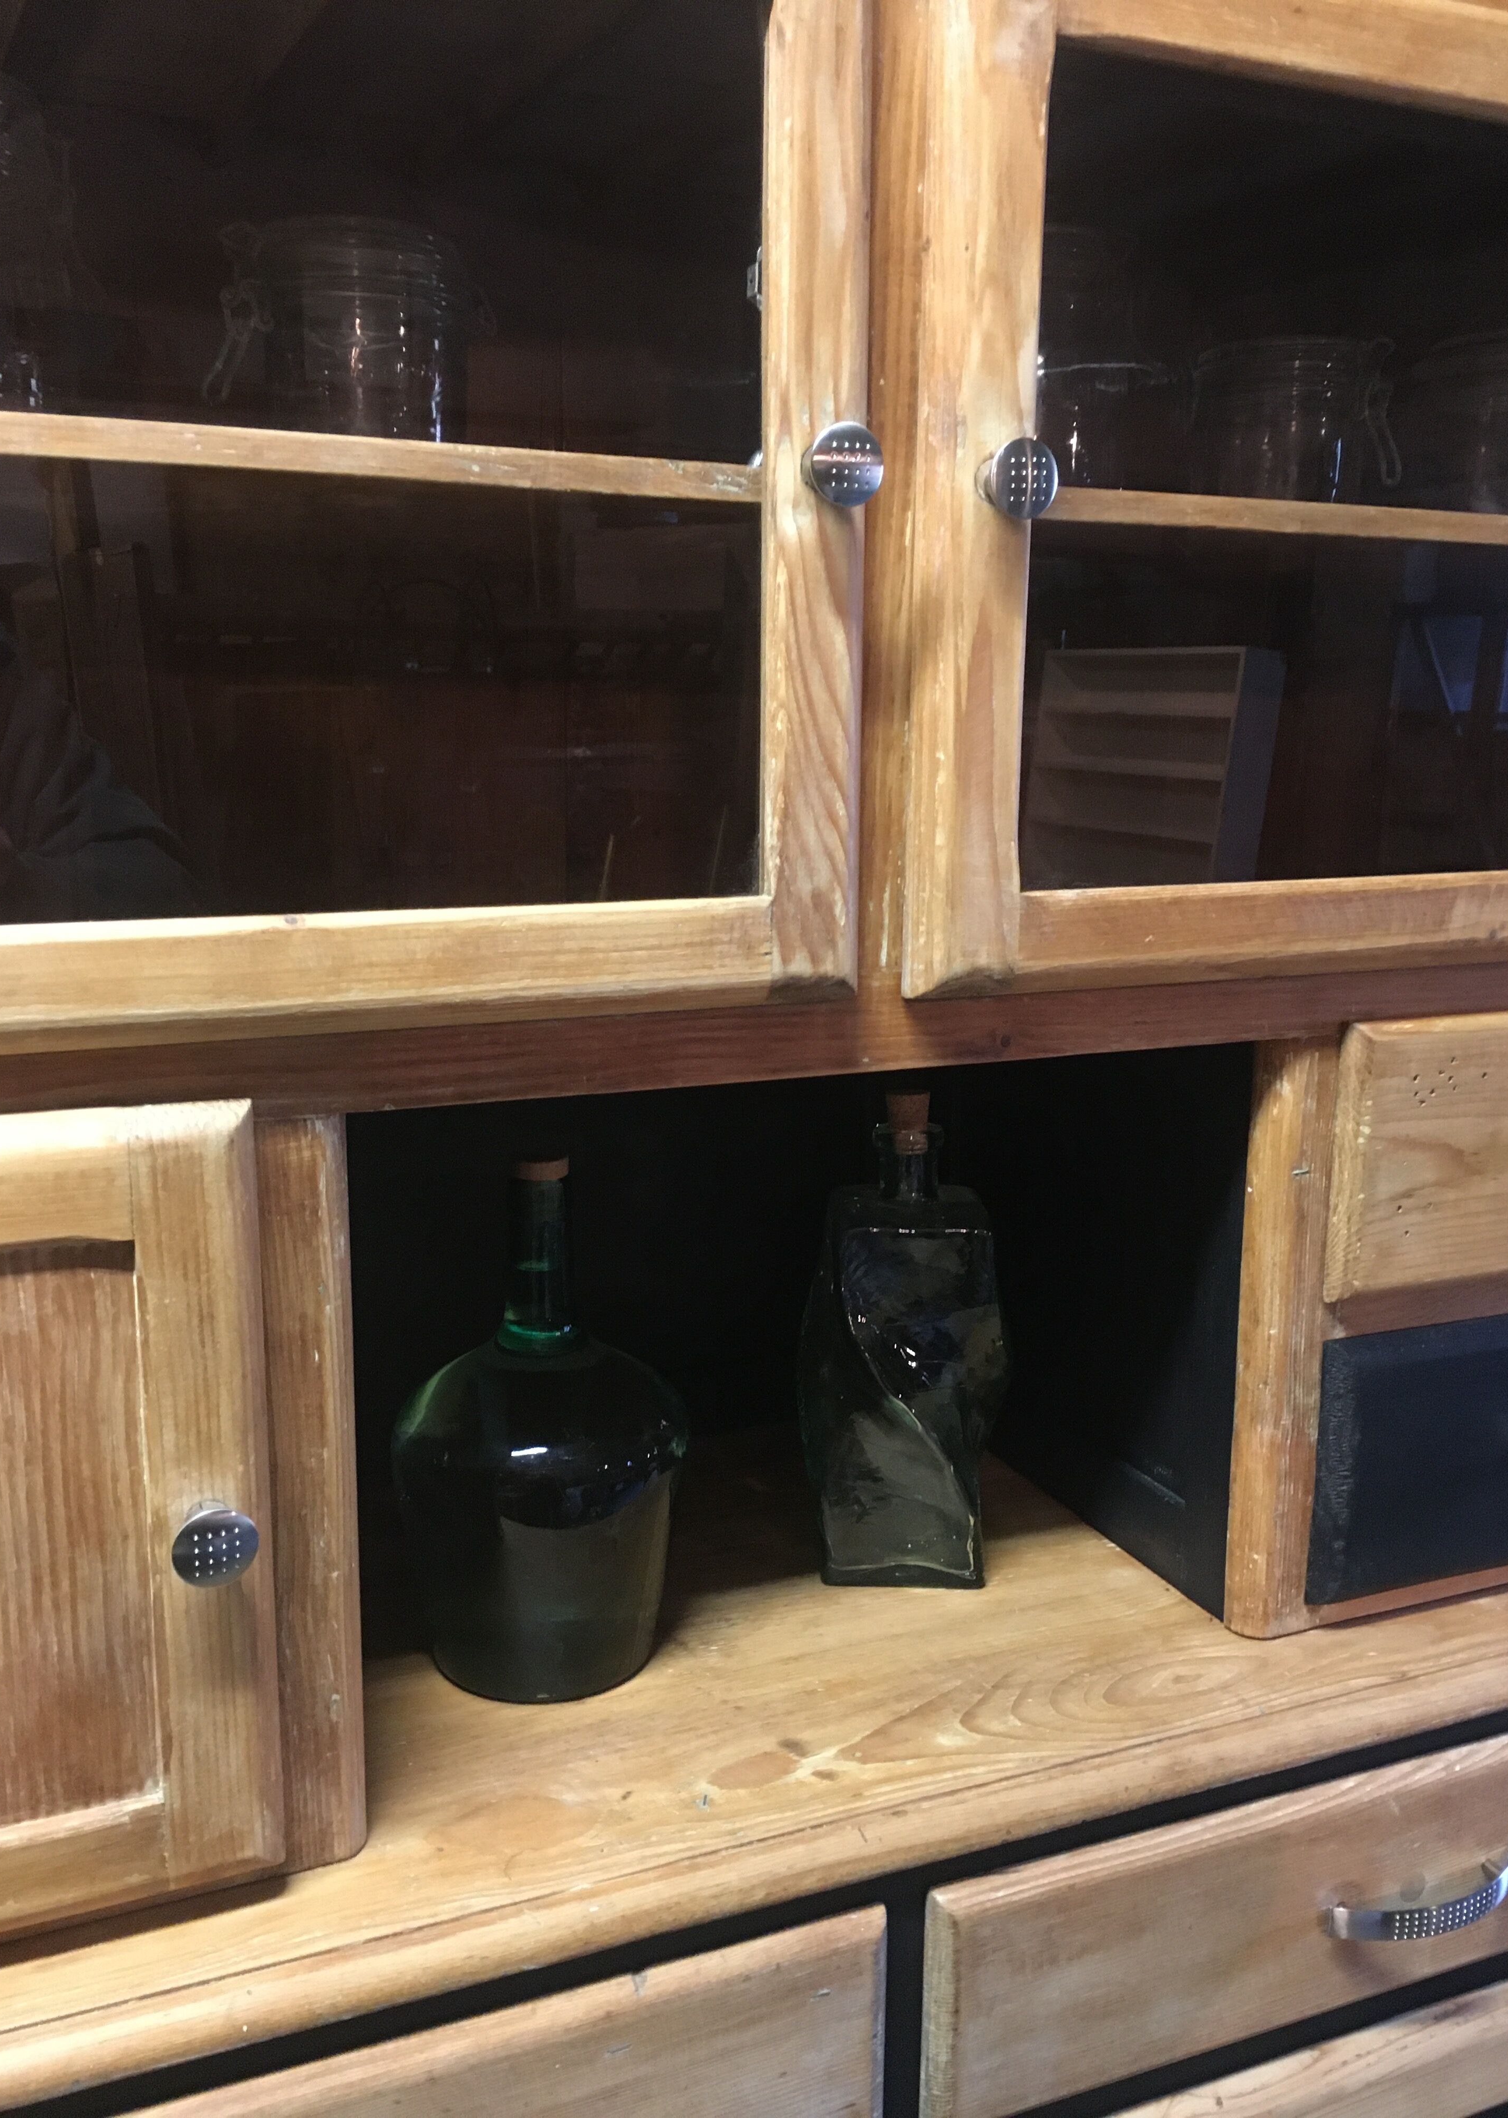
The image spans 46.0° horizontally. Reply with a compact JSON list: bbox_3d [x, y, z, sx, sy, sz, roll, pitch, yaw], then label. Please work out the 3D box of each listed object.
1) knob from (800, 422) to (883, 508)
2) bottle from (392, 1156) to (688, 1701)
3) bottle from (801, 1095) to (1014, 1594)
[{"bbox_3d":[0.031,-0.225,0.675,0.030,0.030,0.024,-4,12,-23],"label":"knob"},{"bbox_3d":[-0.102,0.173,0.871,0.143,0.249,0.143,0,11,0],"label":"bottle"},{"bbox_3d":[0.083,0.148,0.974,0.110,0.261,0.110,1,11,1],"label":"bottle"}]

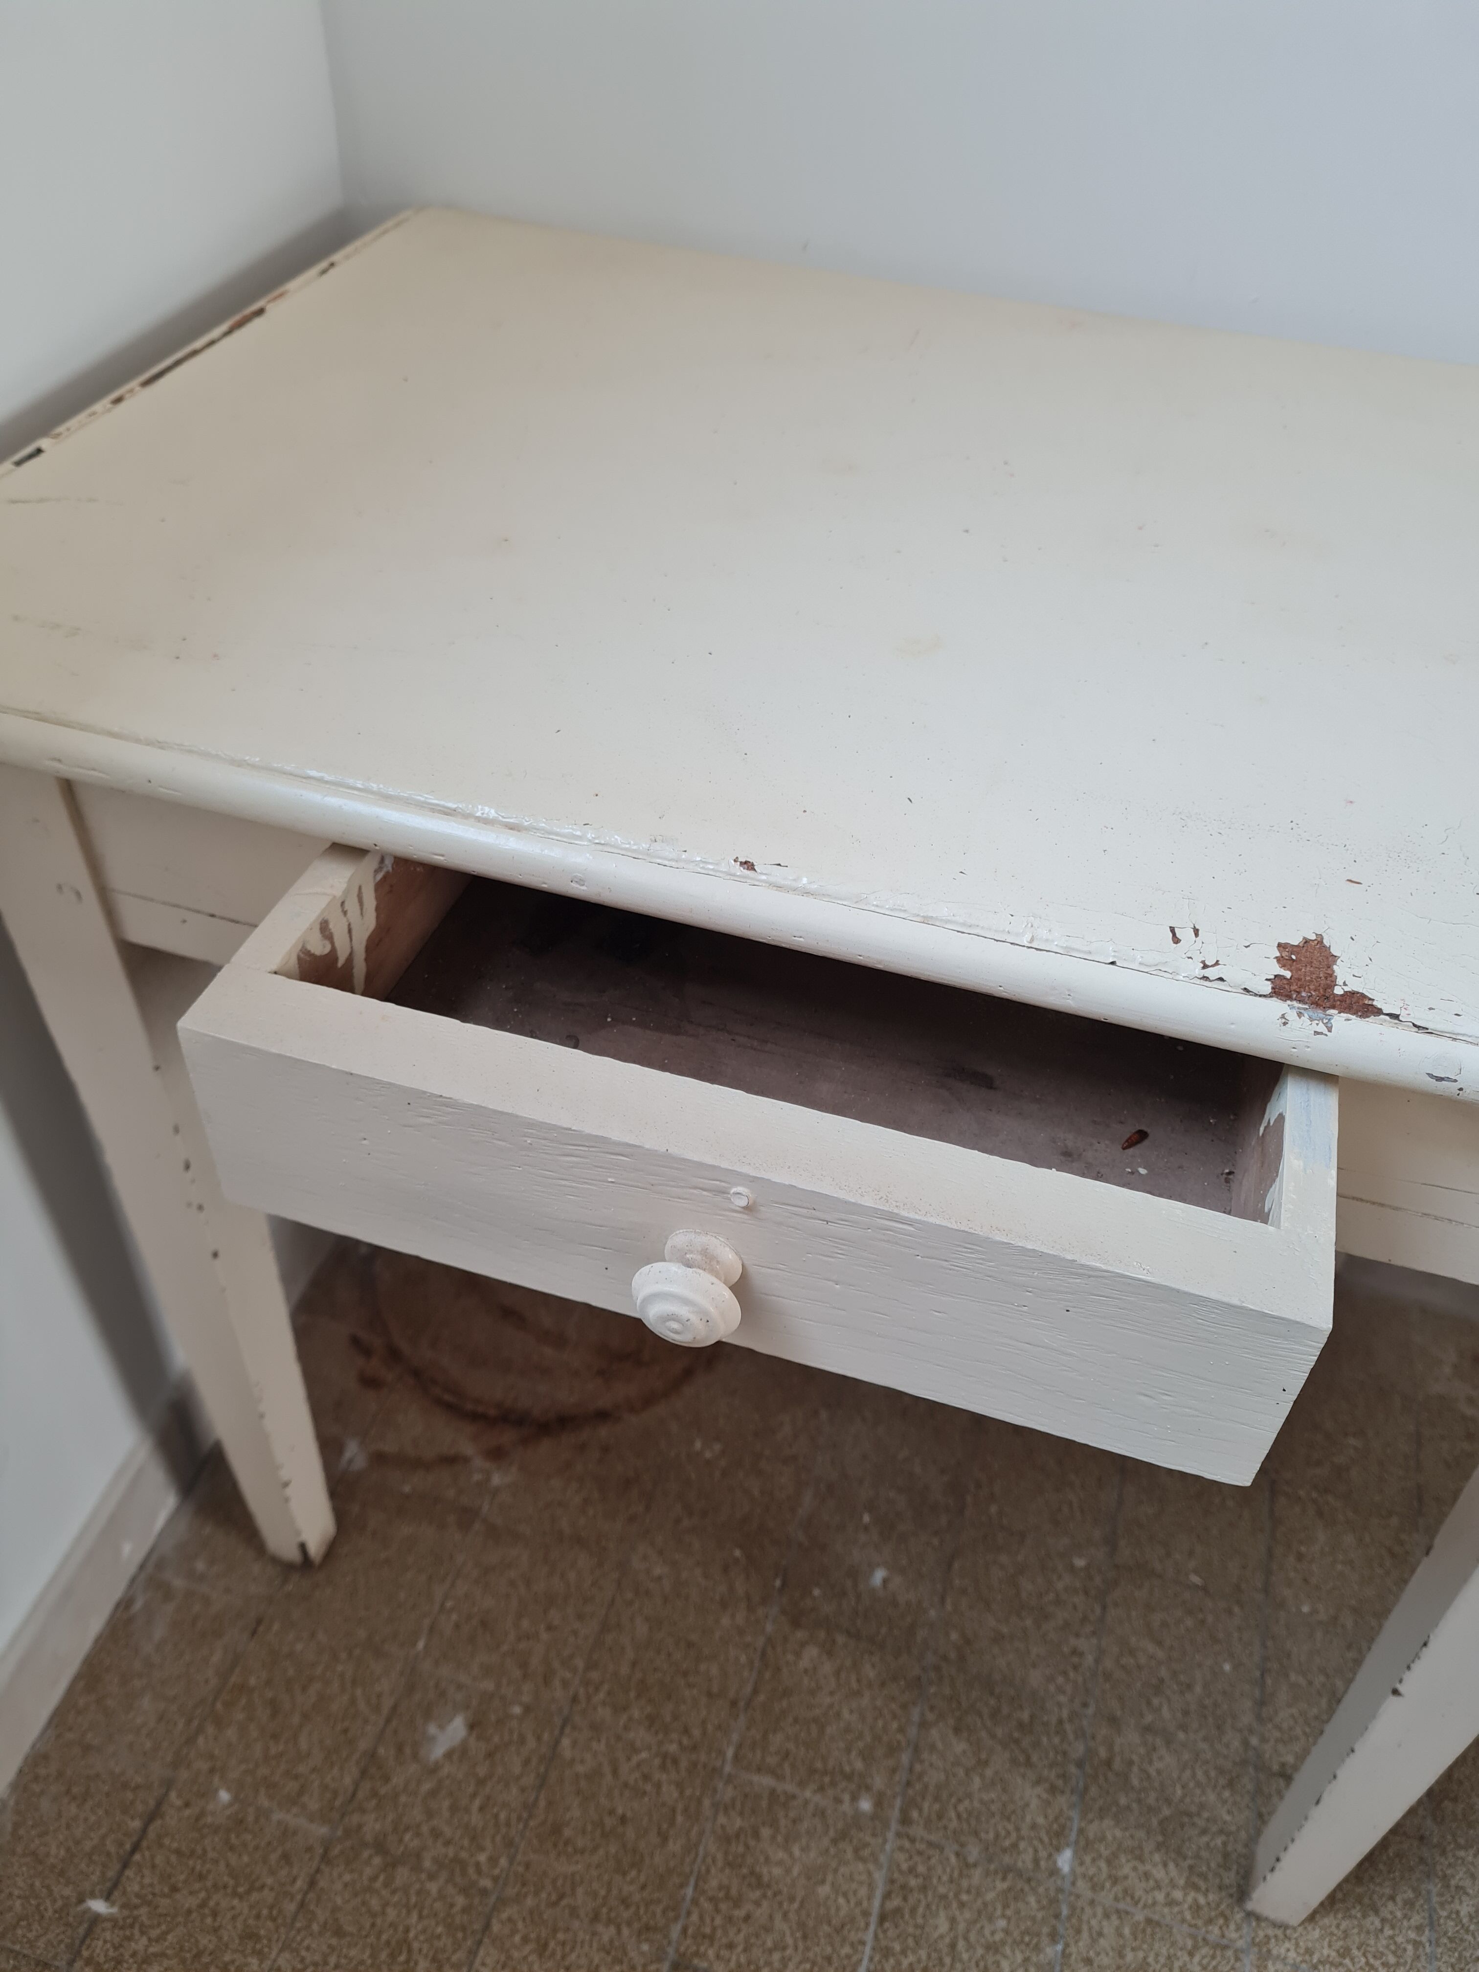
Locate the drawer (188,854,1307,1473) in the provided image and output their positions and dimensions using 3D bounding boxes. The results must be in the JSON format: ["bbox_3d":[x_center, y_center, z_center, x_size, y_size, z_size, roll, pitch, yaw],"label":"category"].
[{"bbox_3d":[0.037,-0.021,0.577,0.352,0.086,0.380,13,44,10],"label":"drawer"}]

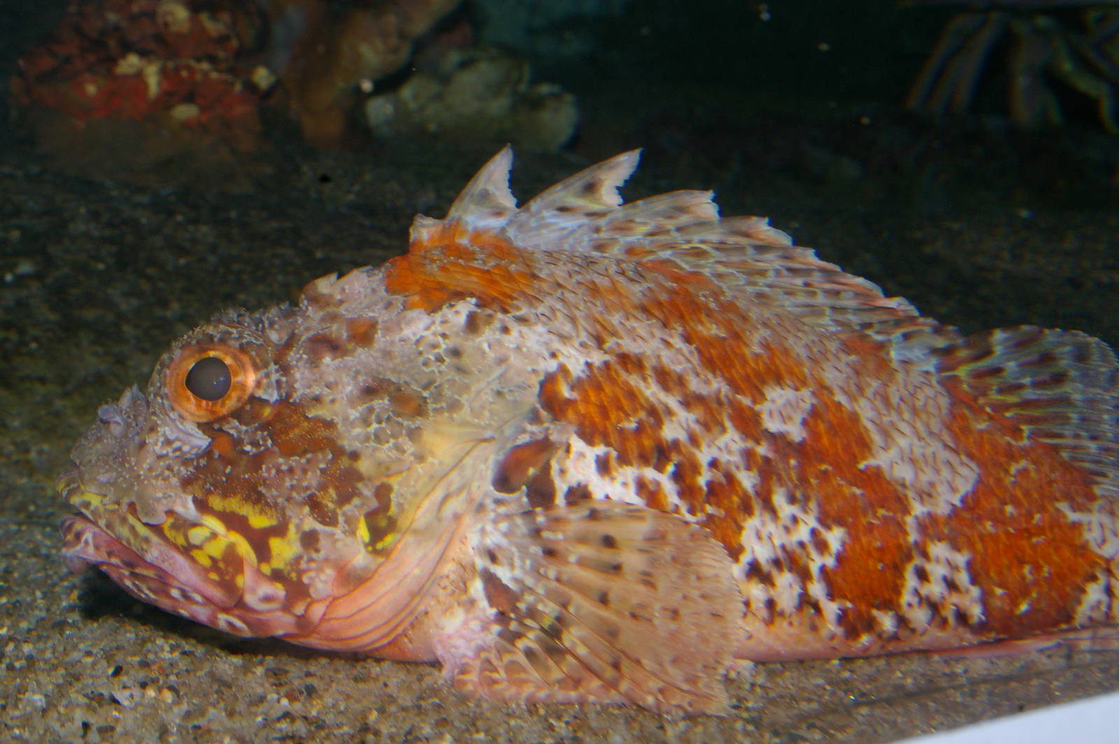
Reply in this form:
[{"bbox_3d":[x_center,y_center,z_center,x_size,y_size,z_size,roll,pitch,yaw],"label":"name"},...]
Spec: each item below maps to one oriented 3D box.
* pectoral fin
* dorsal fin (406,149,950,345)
[{"bbox_3d":[0.009,0.070,0.430,0.090,0.057,0.027,0,2,8],"label":"pectoral fin"},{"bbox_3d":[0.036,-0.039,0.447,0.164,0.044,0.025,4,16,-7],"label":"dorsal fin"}]

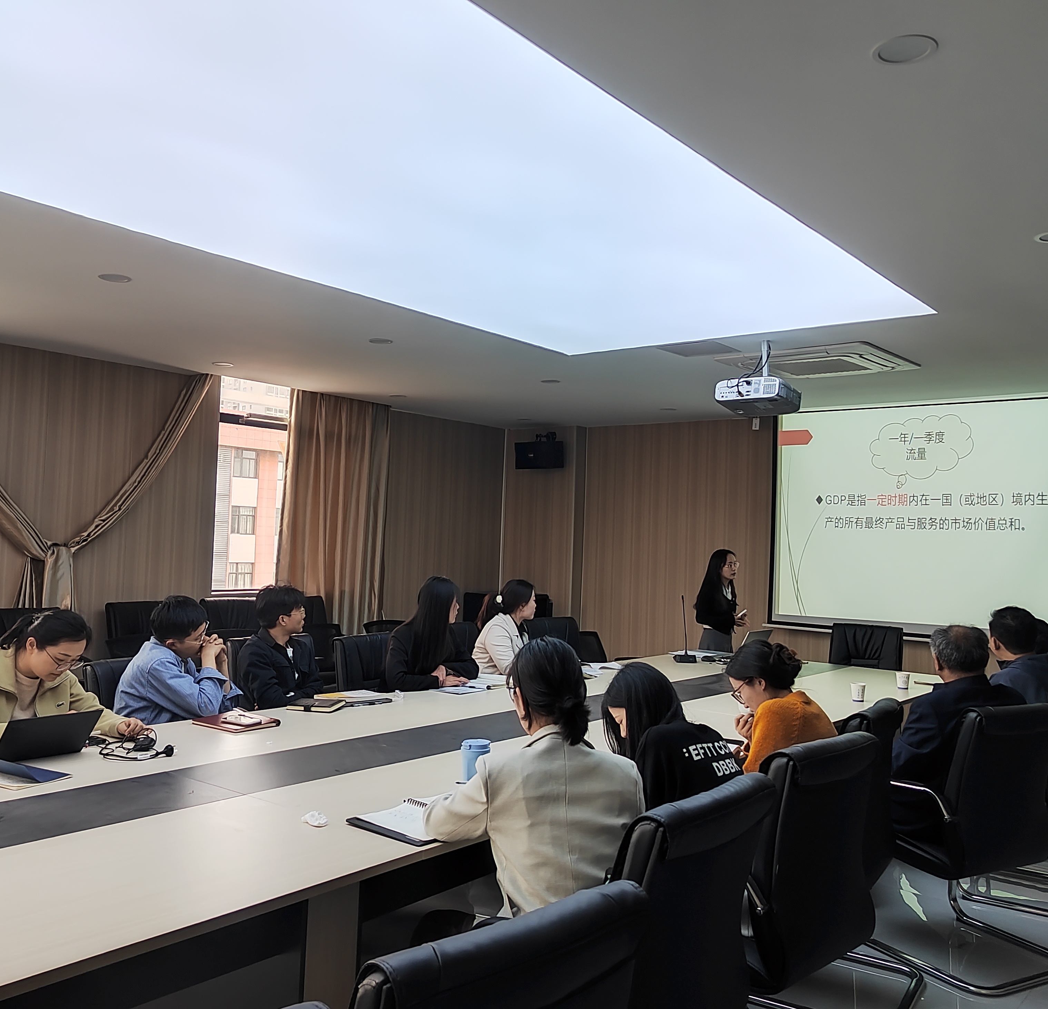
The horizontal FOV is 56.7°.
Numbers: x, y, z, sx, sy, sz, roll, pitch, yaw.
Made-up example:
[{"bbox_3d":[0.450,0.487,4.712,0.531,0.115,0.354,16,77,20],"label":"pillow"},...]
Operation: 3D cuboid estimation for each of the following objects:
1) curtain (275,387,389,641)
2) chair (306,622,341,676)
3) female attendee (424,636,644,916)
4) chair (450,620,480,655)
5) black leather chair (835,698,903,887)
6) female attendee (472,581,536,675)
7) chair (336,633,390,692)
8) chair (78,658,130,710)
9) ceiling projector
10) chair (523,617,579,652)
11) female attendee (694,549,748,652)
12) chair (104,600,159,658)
[{"bbox_3d":[-1.714,0.398,8.680,0.200,2.700,1.200,0,-3,40],"label":"curtain"},{"bbox_3d":[-1.466,1.376,7.365,0.570,0.910,0.560,0,-3,39],"label":"chair"},{"bbox_3d":[0.013,0.971,2.498,0.530,1.280,0.670,3,-2,-13],"label":"female attendee"},{"bbox_3d":[-0.312,1.329,6.469,0.620,1.010,0.580,0,-3,37],"label":"chair"},{"bbox_3d":[1.070,1.213,3.496,0.620,0.965,0.570,1,-2,30],"label":"black leather chair"},{"bbox_3d":[-0.023,1.189,6.475,0.720,1.310,0.500,1,-2,14],"label":"female attendee"},{"bbox_3d":[-0.690,1.221,5.387,0.620,0.965,0.570,1,-3,34],"label":"chair"},{"bbox_3d":[-1.460,1.144,4.003,0.620,0.965,0.570,1,-2,32],"label":"chair"},{"bbox_3d":[1.424,-0.776,5.847,0.410,0.410,0.340,0,-3,38],"label":"ceiling projector"},{"bbox_3d":[0.374,1.312,6.878,0.620,0.965,0.570,0,-3,36],"label":"chair"},{"bbox_3d":[1.524,1.091,7.478,0.320,1.530,0.450,0,-3,39],"label":"female attendee"},{"bbox_3d":[-2.679,1.257,7.173,0.620,1.030,0.580,0,-3,36],"label":"chair"}]

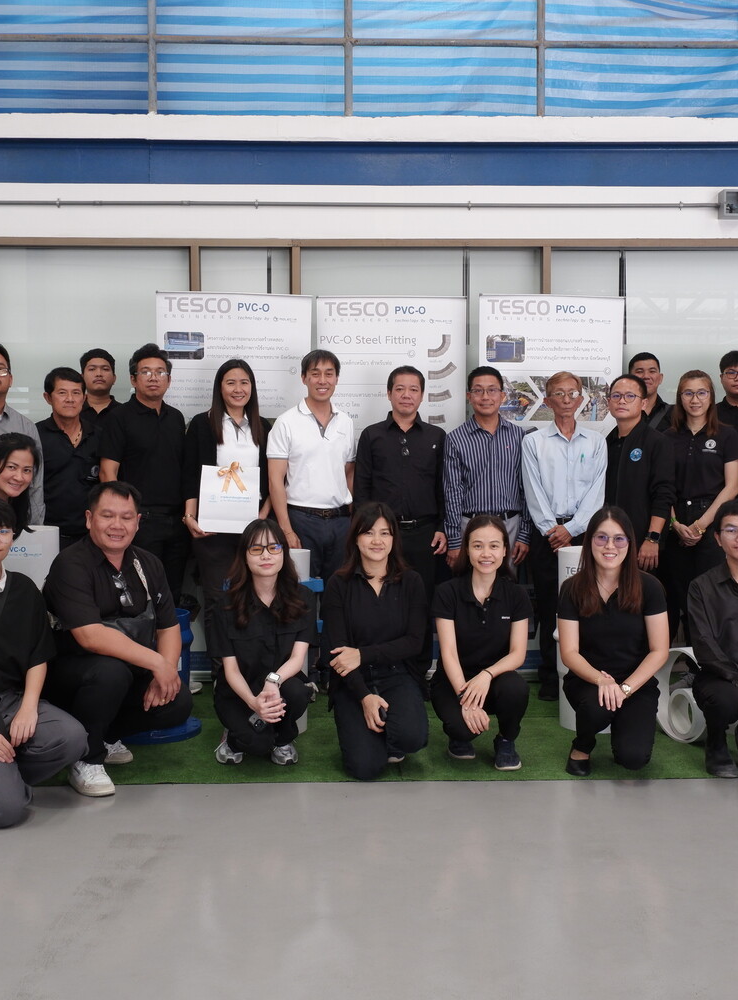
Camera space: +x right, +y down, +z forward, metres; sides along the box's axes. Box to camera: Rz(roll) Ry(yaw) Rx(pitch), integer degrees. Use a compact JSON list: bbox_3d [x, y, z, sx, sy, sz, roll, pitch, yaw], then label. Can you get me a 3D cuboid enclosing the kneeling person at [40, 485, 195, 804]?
[{"bbox_3d":[-0.965,0.482,4.120,0.560,1.100,0.680,-1,2,-27],"label":"kneeling person"}]

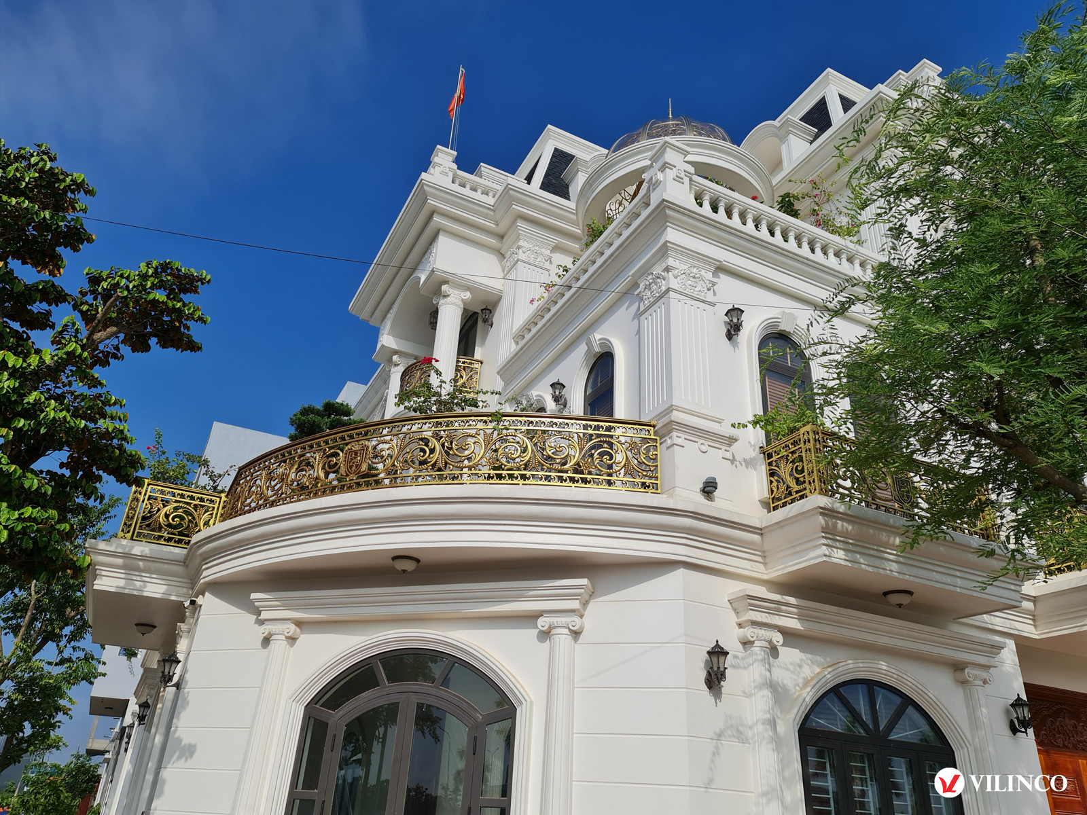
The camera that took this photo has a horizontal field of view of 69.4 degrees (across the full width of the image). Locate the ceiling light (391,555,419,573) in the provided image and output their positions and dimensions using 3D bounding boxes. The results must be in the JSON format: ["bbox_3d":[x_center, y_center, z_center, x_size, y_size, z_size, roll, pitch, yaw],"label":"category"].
[{"bbox_3d":[-1.604,1.823,9.063,0.341,0.184,0.341,-7,-28,19],"label":"ceiling light"}]

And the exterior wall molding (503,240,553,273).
[{"bbox_3d":[-0.313,-2.903,15.961,0.814,0.472,0.787,16,-29,-24],"label":"exterior wall molding"}]

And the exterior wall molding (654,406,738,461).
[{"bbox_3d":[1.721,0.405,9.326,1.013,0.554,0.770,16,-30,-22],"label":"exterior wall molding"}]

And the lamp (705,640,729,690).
[{"bbox_3d":[1.755,2.602,7.943,0.232,0.481,0.290,16,-30,-22],"label":"lamp"}]

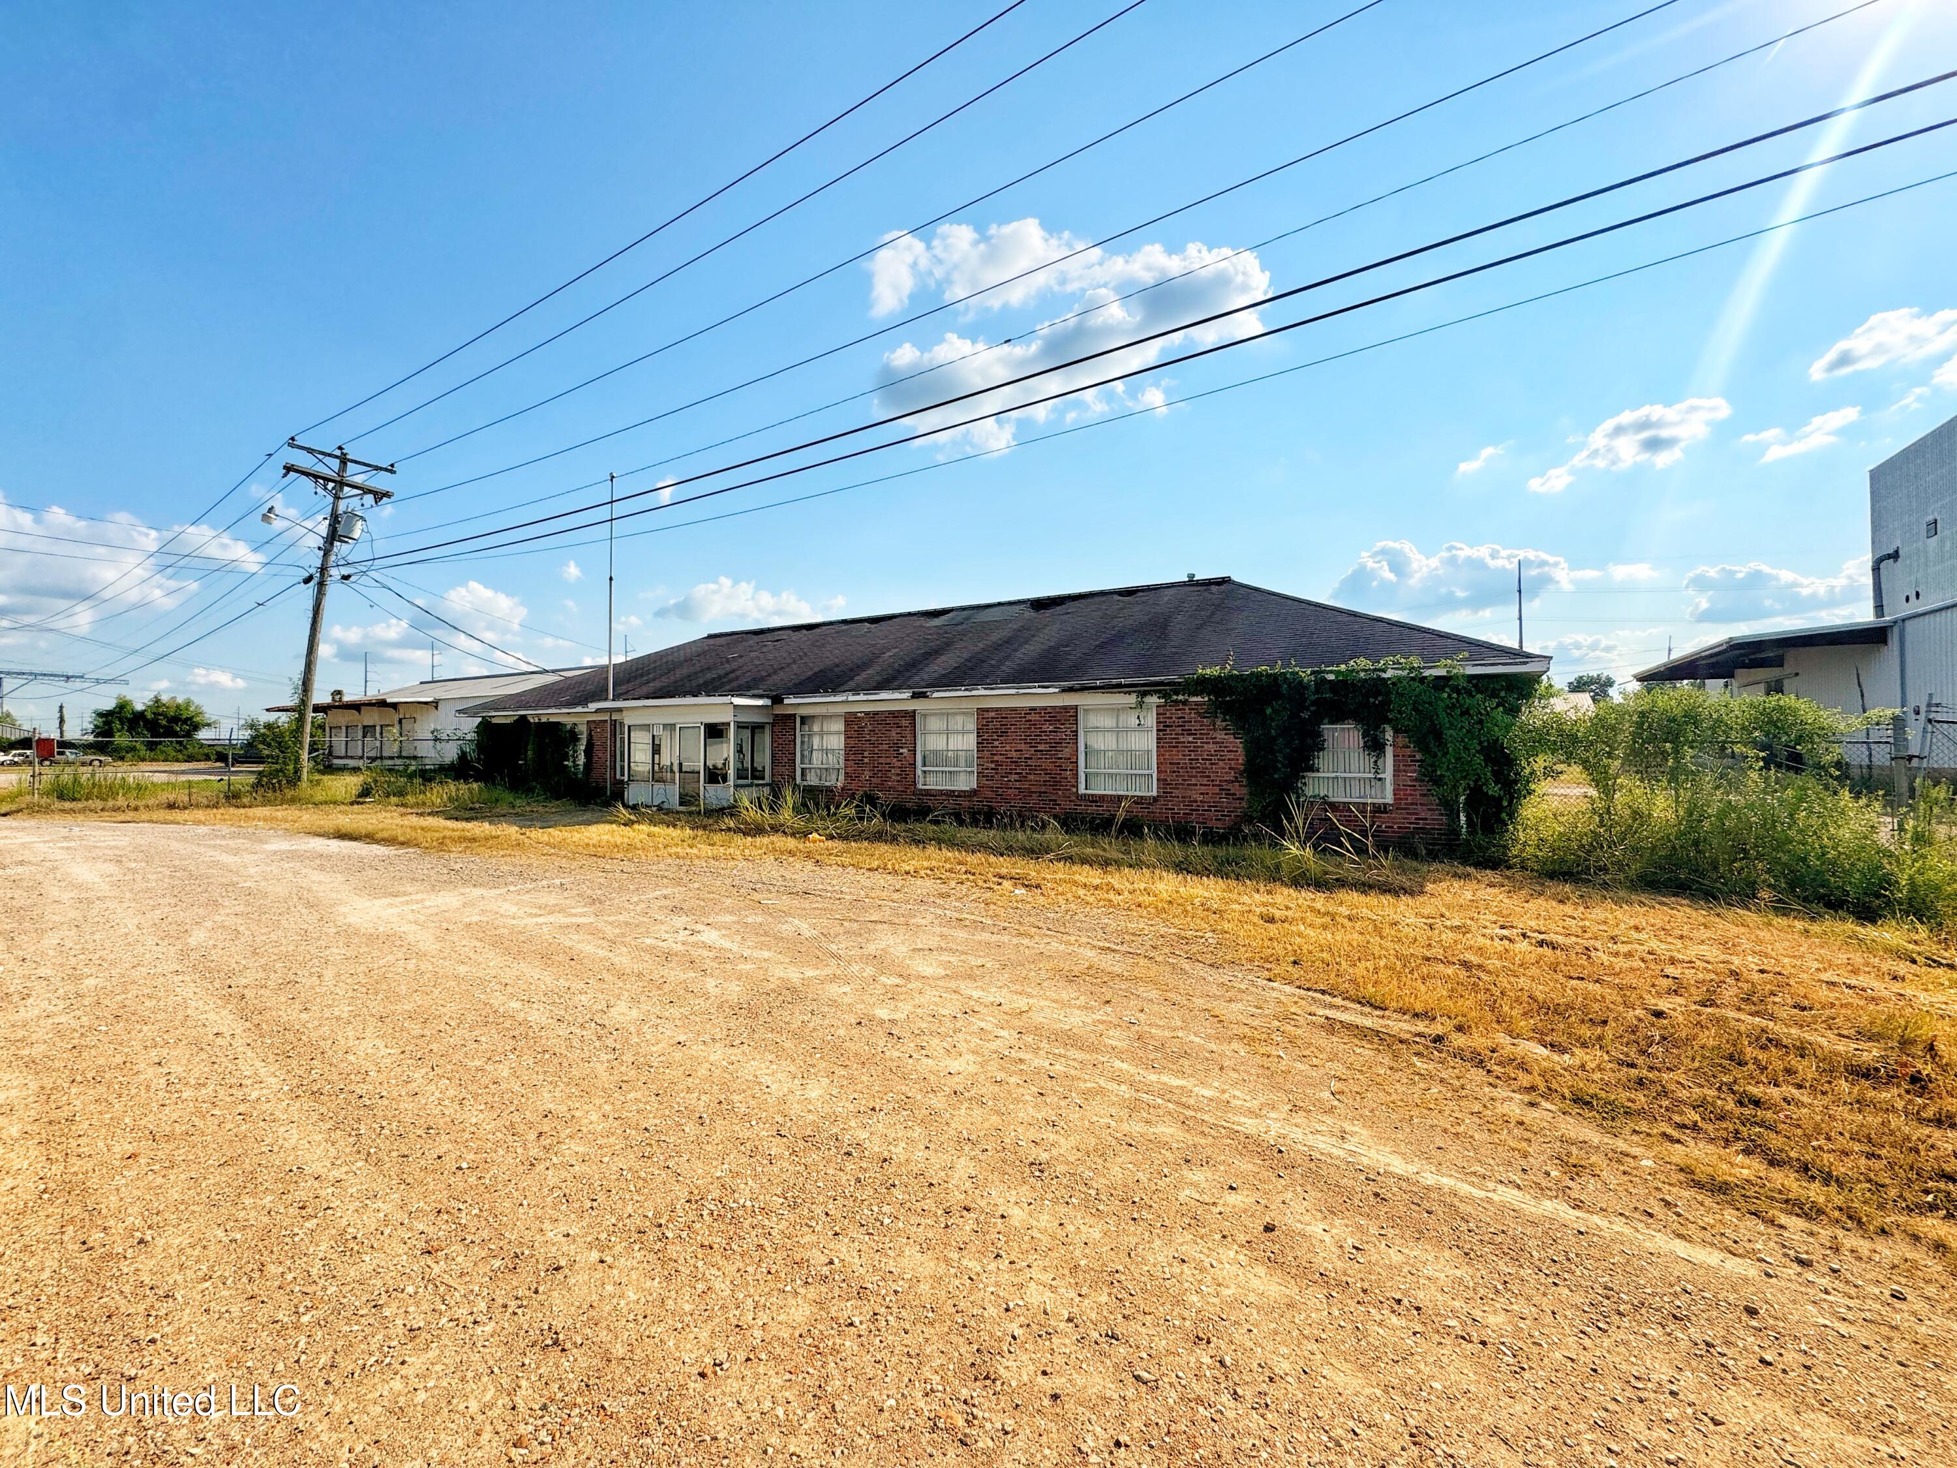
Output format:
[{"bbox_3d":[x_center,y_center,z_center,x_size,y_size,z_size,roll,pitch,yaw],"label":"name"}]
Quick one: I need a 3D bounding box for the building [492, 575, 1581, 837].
[{"bbox_3d":[-1.785,-0.748,20.941,26.840,5.160,10.900,-1,-1,32],"label":"building"}]

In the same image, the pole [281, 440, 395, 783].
[{"bbox_3d":[-18.790,-3.265,22.750,0.650,10.300,2.500,2,-3,36],"label":"pole"}]

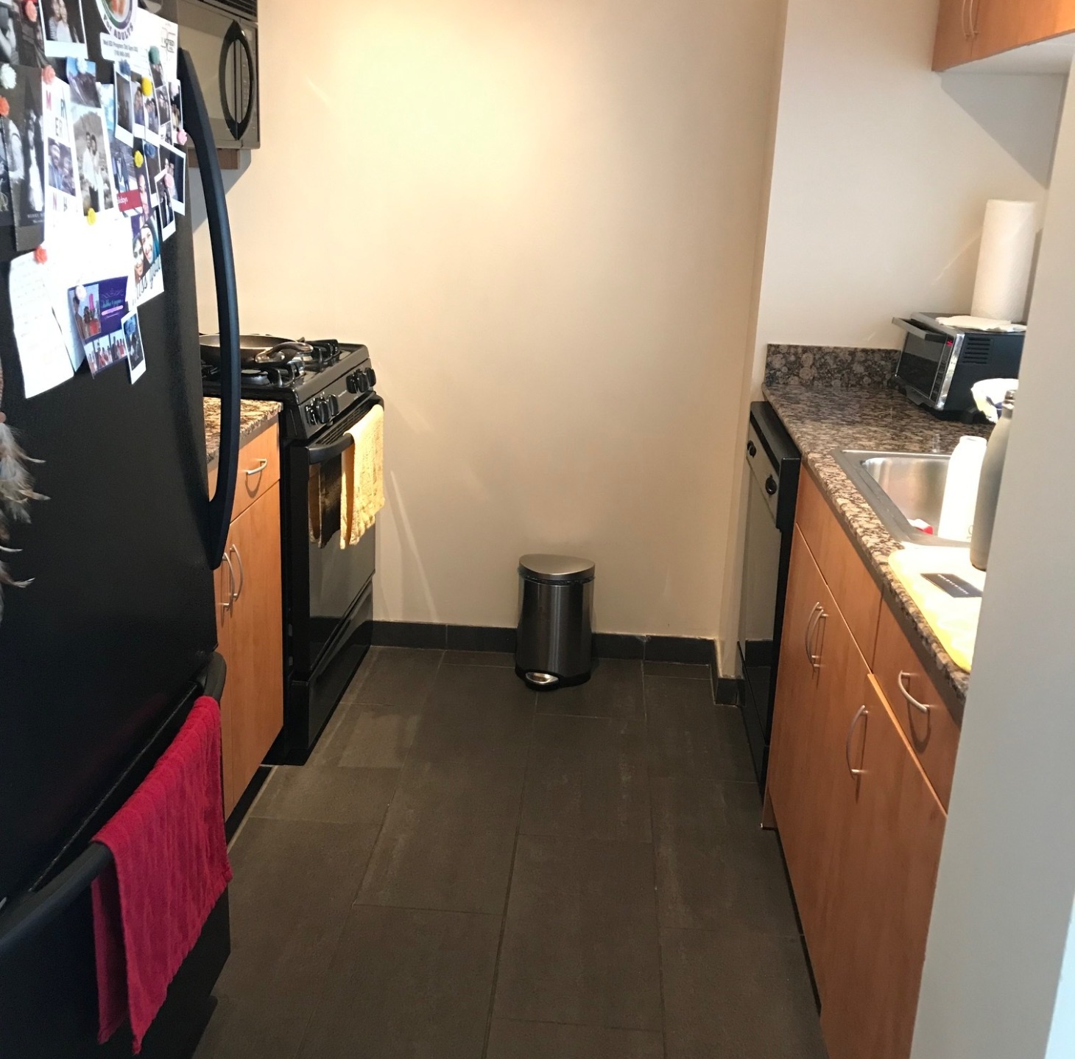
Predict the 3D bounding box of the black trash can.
[{"bbox_3d":[0.051,0.270,3.412,0.230,0.348,0.195,5,18,9],"label":"black trash can"}]

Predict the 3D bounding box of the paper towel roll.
[{"bbox_3d":[1.107,-0.635,2.732,0.122,0.276,0.122,3,17,3],"label":"paper towel roll"}]

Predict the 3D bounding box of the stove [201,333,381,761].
[{"bbox_3d":[-0.846,0.004,3.146,0.690,0.960,0.752,3,17,3],"label":"stove"}]

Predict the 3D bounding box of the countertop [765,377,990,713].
[{"bbox_3d":[0.843,-0.053,2.082,0.644,0.040,1.980,3,17,3],"label":"countertop"}]

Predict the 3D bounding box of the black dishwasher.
[{"bbox_3d":[0.835,0.194,2.860,0.625,0.870,0.605,3,17,3],"label":"black dishwasher"}]

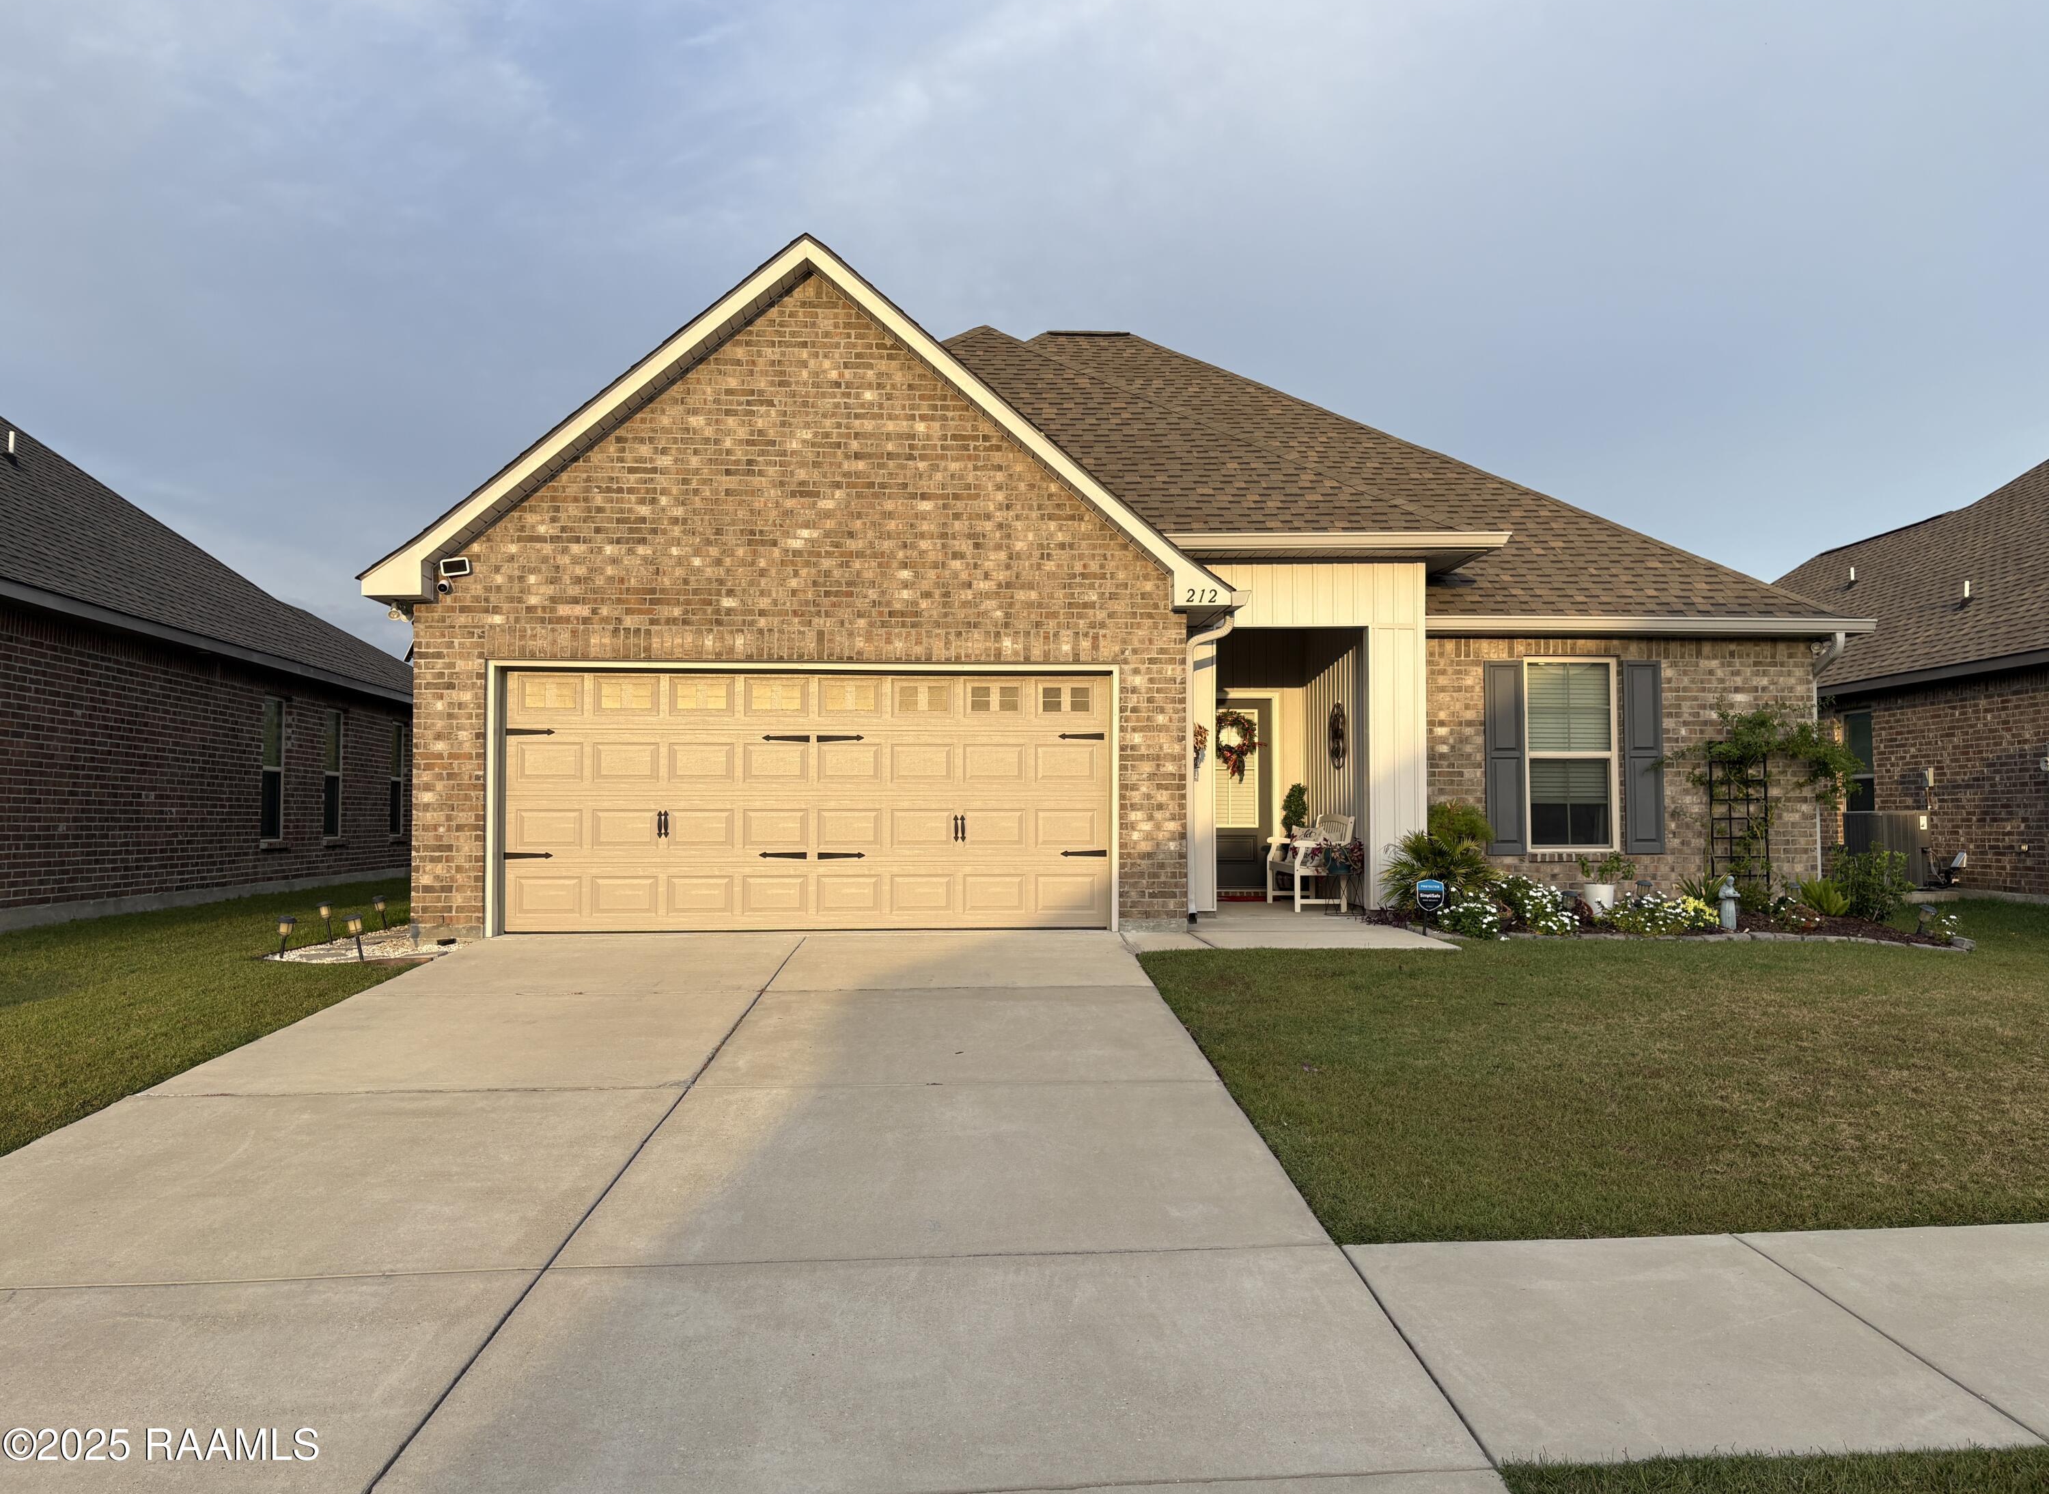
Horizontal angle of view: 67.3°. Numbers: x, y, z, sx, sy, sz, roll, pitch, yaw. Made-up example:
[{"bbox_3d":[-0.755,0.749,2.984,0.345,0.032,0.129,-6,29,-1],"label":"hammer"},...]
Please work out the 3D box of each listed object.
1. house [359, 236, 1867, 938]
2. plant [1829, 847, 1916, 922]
[{"bbox_3d":[0.754,-1.737,19.491,13.200,7.150,14.200,0,-3,-6],"label":"house"},{"bbox_3d":[7.760,1.245,14.081,0.720,0.690,0.680,0,-3,-6],"label":"plant"}]

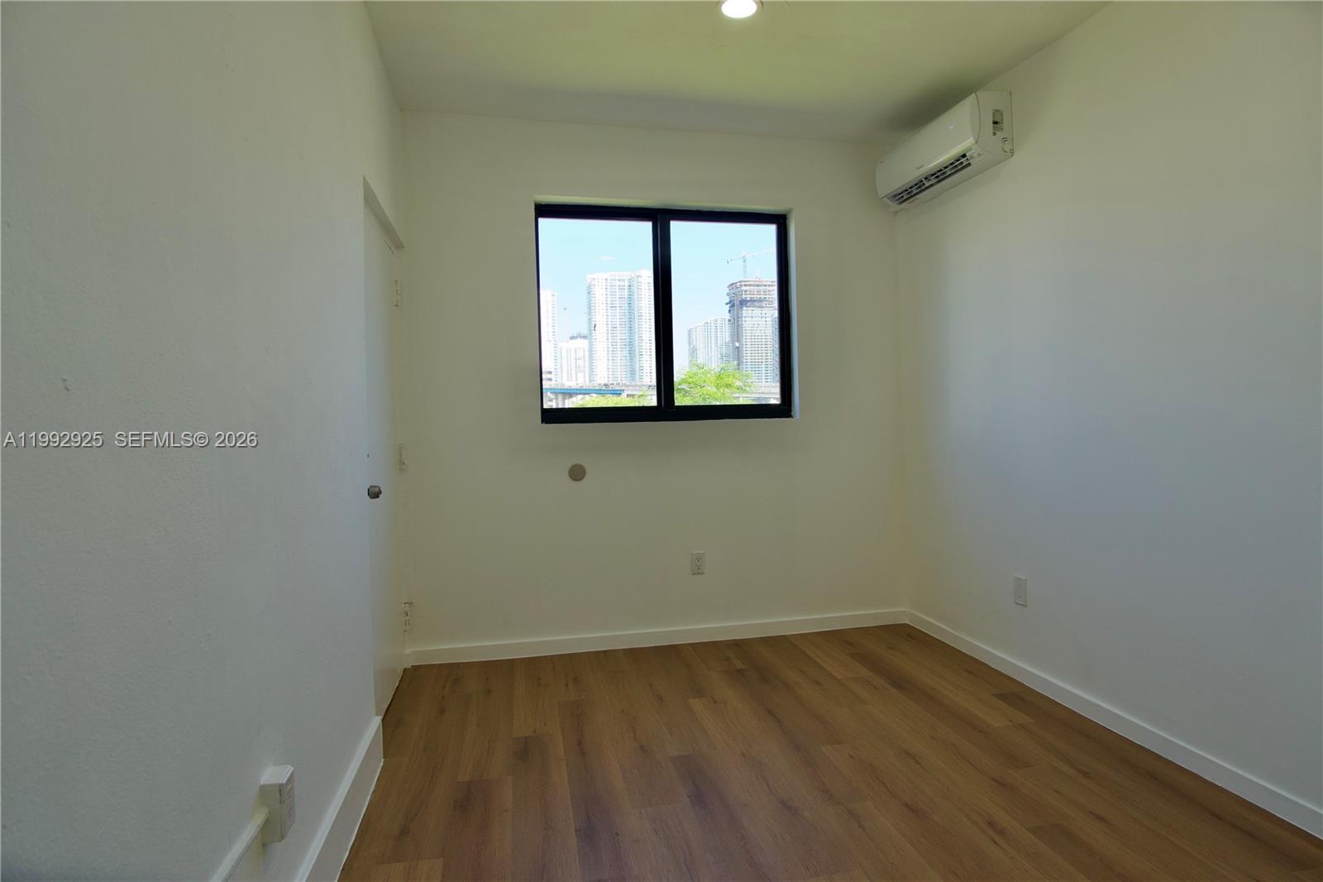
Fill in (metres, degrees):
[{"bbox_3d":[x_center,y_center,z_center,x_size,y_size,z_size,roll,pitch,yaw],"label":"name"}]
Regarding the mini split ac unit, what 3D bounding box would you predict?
[{"bbox_3d":[1.343,-1.376,3.224,0.205,0.290,0.790,-1,1,-12],"label":"mini split ac unit"}]

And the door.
[{"bbox_3d":[-1.201,0.110,2.800,0.045,2.030,0.830,-1,1,-12],"label":"door"}]

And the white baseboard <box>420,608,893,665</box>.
[{"bbox_3d":[0.069,1.033,3.521,2.681,0.083,0.016,-1,1,-10],"label":"white baseboard"}]

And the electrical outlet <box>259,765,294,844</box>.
[{"bbox_3d":[-0.779,0.735,1.341,0.050,0.114,0.072,-1,1,-12],"label":"electrical outlet"}]

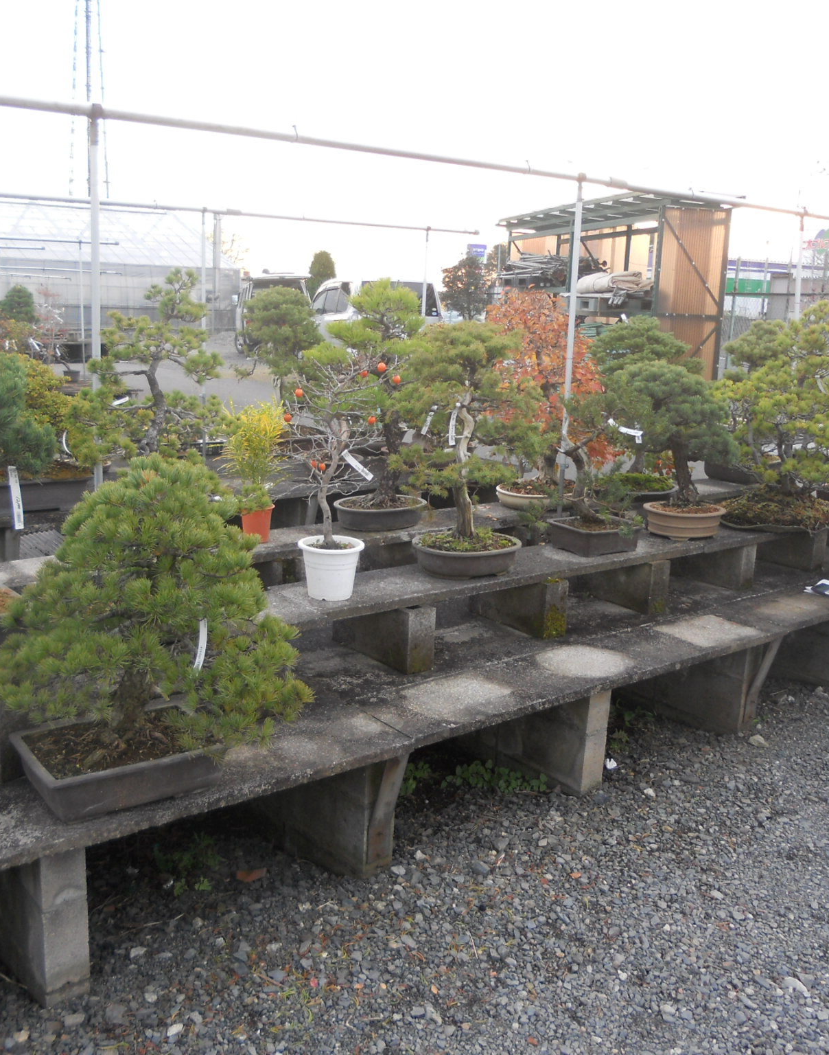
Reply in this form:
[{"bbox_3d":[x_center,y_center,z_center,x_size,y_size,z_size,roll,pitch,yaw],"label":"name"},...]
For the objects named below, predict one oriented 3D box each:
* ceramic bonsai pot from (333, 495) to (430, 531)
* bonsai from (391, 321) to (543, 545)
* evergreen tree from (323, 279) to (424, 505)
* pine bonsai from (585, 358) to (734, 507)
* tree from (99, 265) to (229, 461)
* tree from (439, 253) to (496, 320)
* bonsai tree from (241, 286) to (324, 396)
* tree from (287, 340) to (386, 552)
[{"bbox_3d":[-0.138,-0.055,4.258,0.400,0.083,0.310,-8,16,-38],"label":"ceramic bonsai pot"},{"bbox_3d":[0.178,-0.316,3.659,0.490,0.726,0.440,-8,16,-38],"label":"bonsai"},{"bbox_3d":[-0.152,-0.506,4.157,0.460,0.847,0.420,-8,16,-38],"label":"evergreen tree"},{"bbox_3d":[0.989,-0.374,4.320,0.550,0.570,0.490,-7,15,-40],"label":"pine bonsai"},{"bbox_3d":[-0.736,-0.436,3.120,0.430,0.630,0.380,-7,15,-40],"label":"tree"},{"bbox_3d":[1.069,-4.418,22.000,1.150,2.200,1.100,2,11,0],"label":"tree"},{"bbox_3d":[-0.854,-1.070,7.196,0.580,0.972,0.550,-8,16,-38],"label":"bonsai tree"},{"bbox_3d":[-0.220,-0.229,3.070,0.310,0.570,0.290,-7,15,-40],"label":"tree"}]

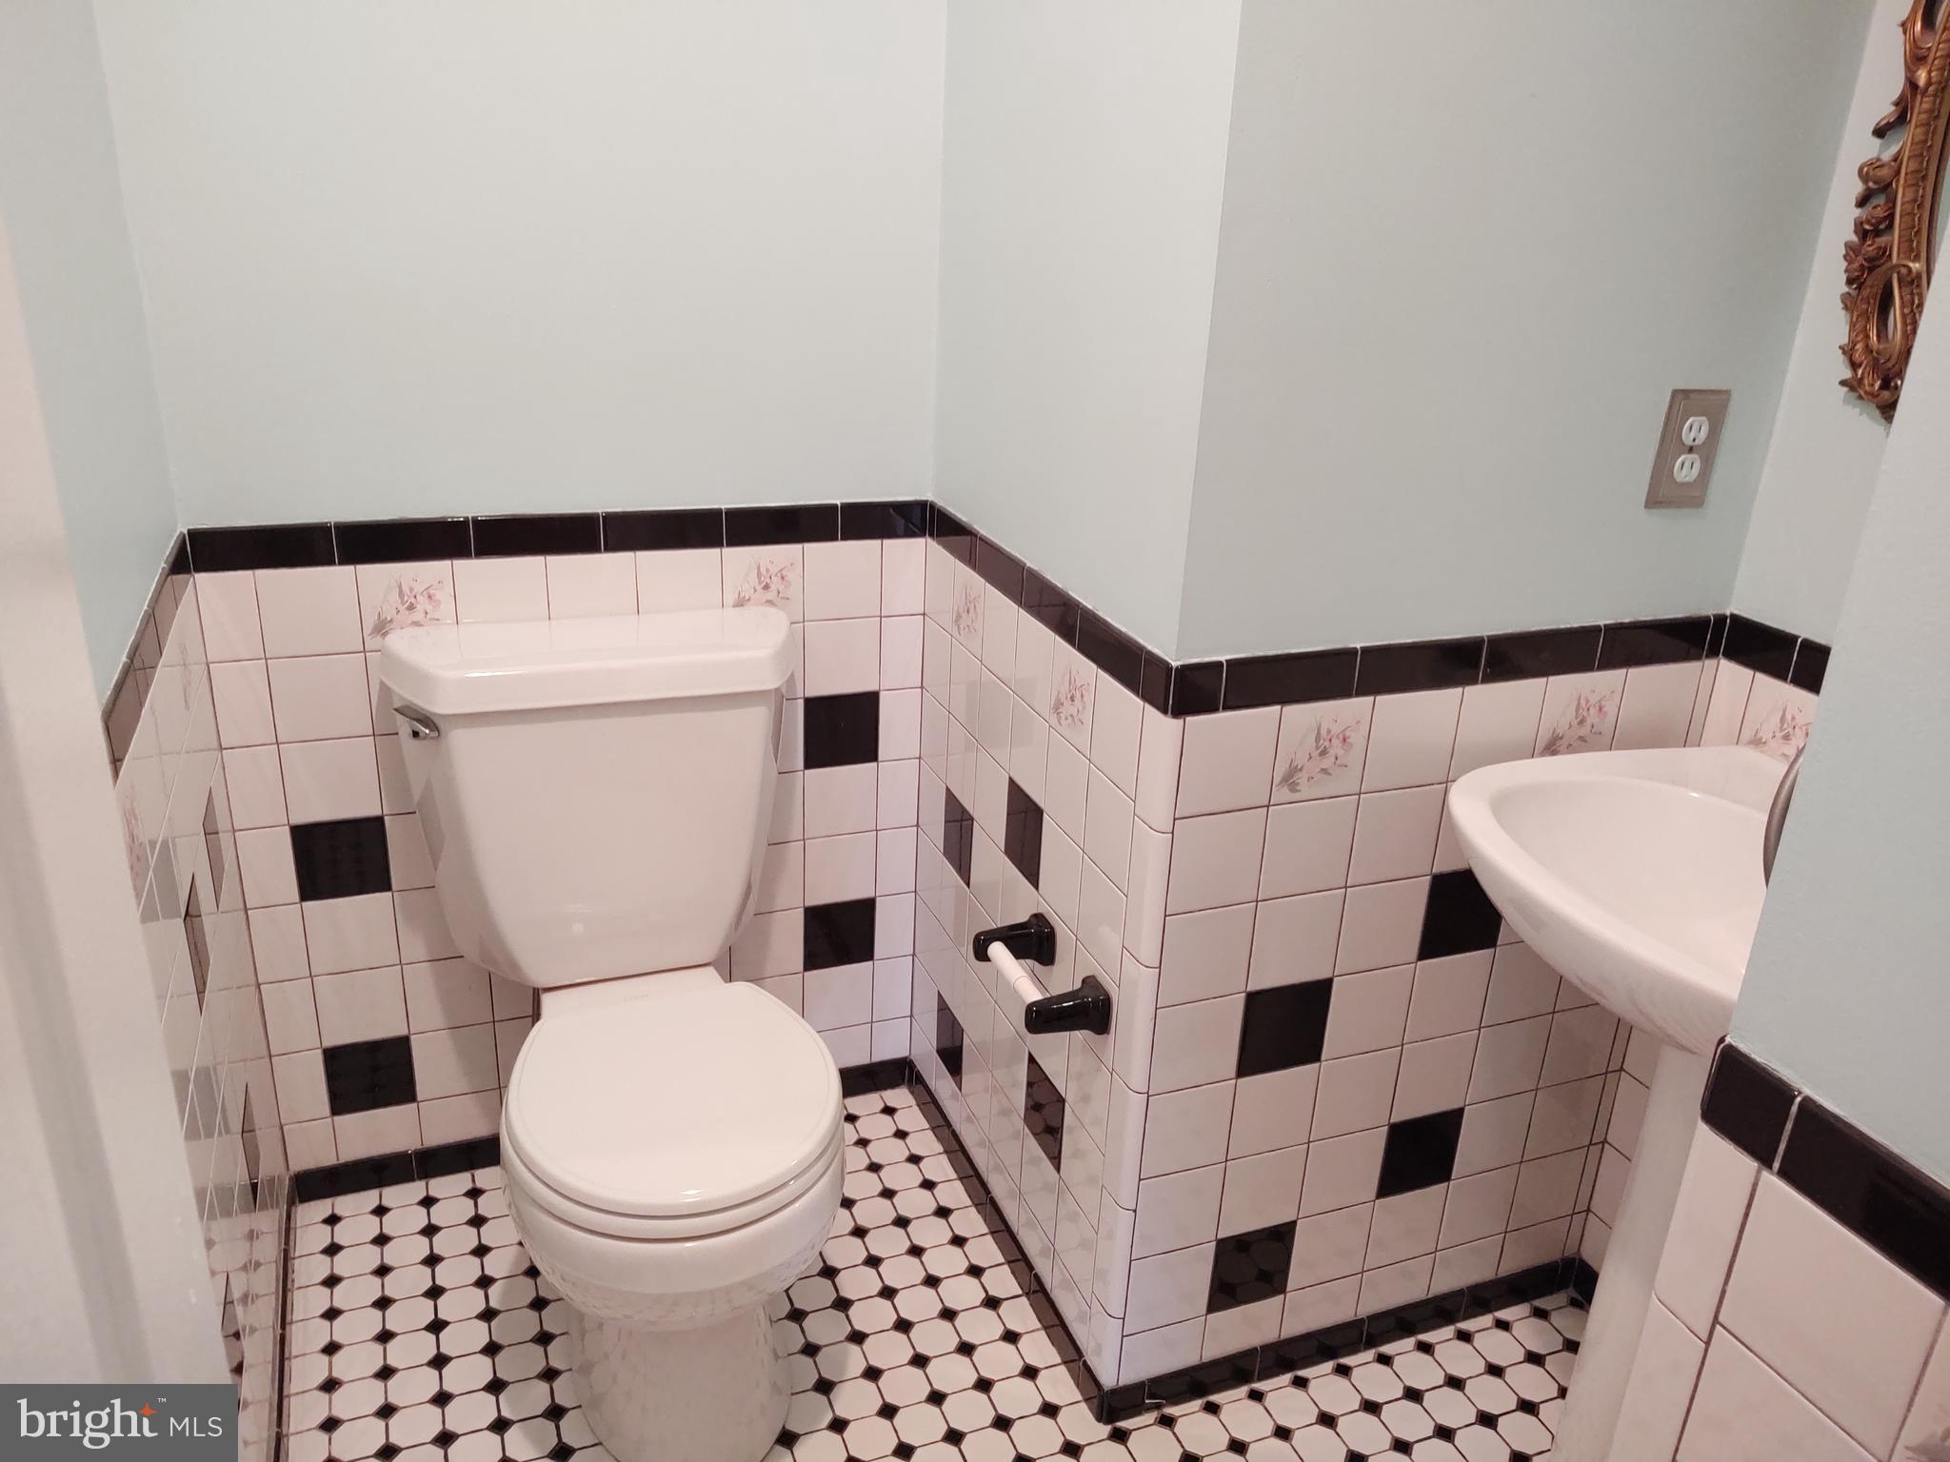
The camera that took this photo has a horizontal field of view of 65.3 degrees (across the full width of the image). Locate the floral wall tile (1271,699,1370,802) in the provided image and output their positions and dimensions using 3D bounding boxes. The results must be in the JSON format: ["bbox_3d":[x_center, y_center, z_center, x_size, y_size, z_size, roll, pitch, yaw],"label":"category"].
[{"bbox_3d":[0.352,0.019,1.545,0.108,0.108,0.010,-6,24,-21],"label":"floral wall tile"}]

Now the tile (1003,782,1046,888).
[{"bbox_3d":[0.064,0.126,1.859,0.009,0.108,0.108,-6,24,-20],"label":"tile"}]

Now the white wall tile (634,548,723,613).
[{"bbox_3d":[-0.383,-0.185,1.968,0.108,0.108,0.010,-6,23,-20],"label":"white wall tile"}]

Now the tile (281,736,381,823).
[{"bbox_3d":[-0.800,0.061,1.897,0.108,0.108,0.009,-6,23,-20],"label":"tile"}]

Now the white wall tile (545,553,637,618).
[{"bbox_3d":[-0.485,-0.174,1.931,0.108,0.108,0.009,-6,23,-20],"label":"white wall tile"}]

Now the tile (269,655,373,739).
[{"bbox_3d":[-0.800,-0.040,1.866,0.108,0.108,0.009,-6,23,-20],"label":"tile"}]

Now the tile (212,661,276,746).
[{"bbox_3d":[-0.881,-0.032,1.837,0.061,0.108,0.009,-6,23,-20],"label":"tile"}]

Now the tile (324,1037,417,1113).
[{"bbox_3d":[-0.822,0.467,2.070,0.108,0.108,0.009,-6,23,-20],"label":"tile"}]

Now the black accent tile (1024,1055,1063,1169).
[{"bbox_3d":[0.090,0.470,1.881,0.010,0.108,0.108,-6,24,-20],"label":"black accent tile"}]

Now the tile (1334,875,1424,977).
[{"bbox_3d":[0.445,0.212,1.666,0.108,0.108,0.009,-6,23,-21],"label":"tile"}]

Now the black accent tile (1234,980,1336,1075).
[{"bbox_3d":[0.338,0.324,1.668,0.108,0.108,0.010,-6,24,-21],"label":"black accent tile"}]

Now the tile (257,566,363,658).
[{"bbox_3d":[-0.791,-0.142,1.815,0.108,0.108,0.009,-6,23,-20],"label":"tile"}]

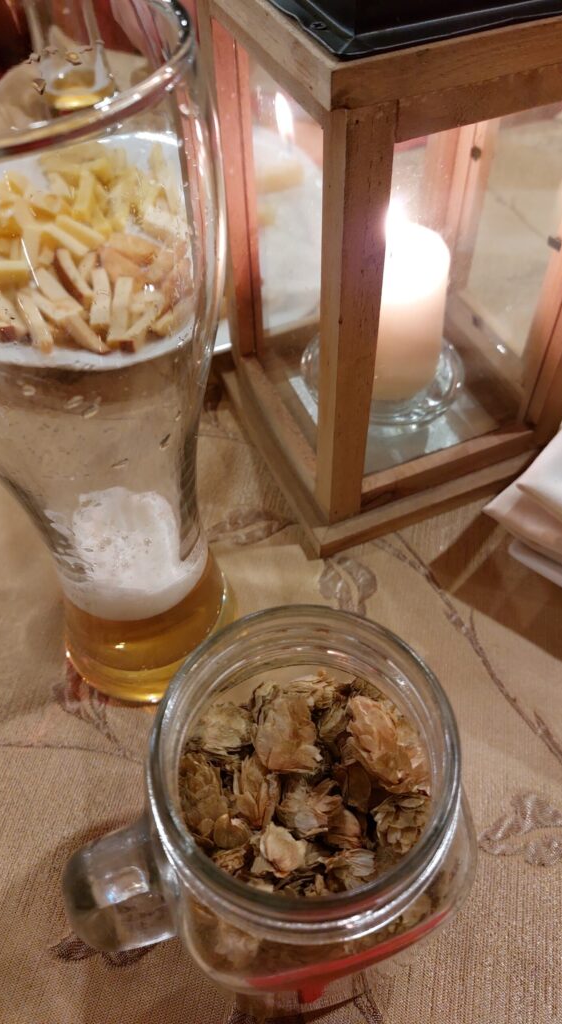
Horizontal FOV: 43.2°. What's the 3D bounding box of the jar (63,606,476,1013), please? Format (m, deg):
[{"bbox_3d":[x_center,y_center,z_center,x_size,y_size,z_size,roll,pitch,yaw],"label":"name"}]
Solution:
[{"bbox_3d":[-0.005,0.094,0.209,0.109,0.130,0.083,-14,53,-8],"label":"jar"}]

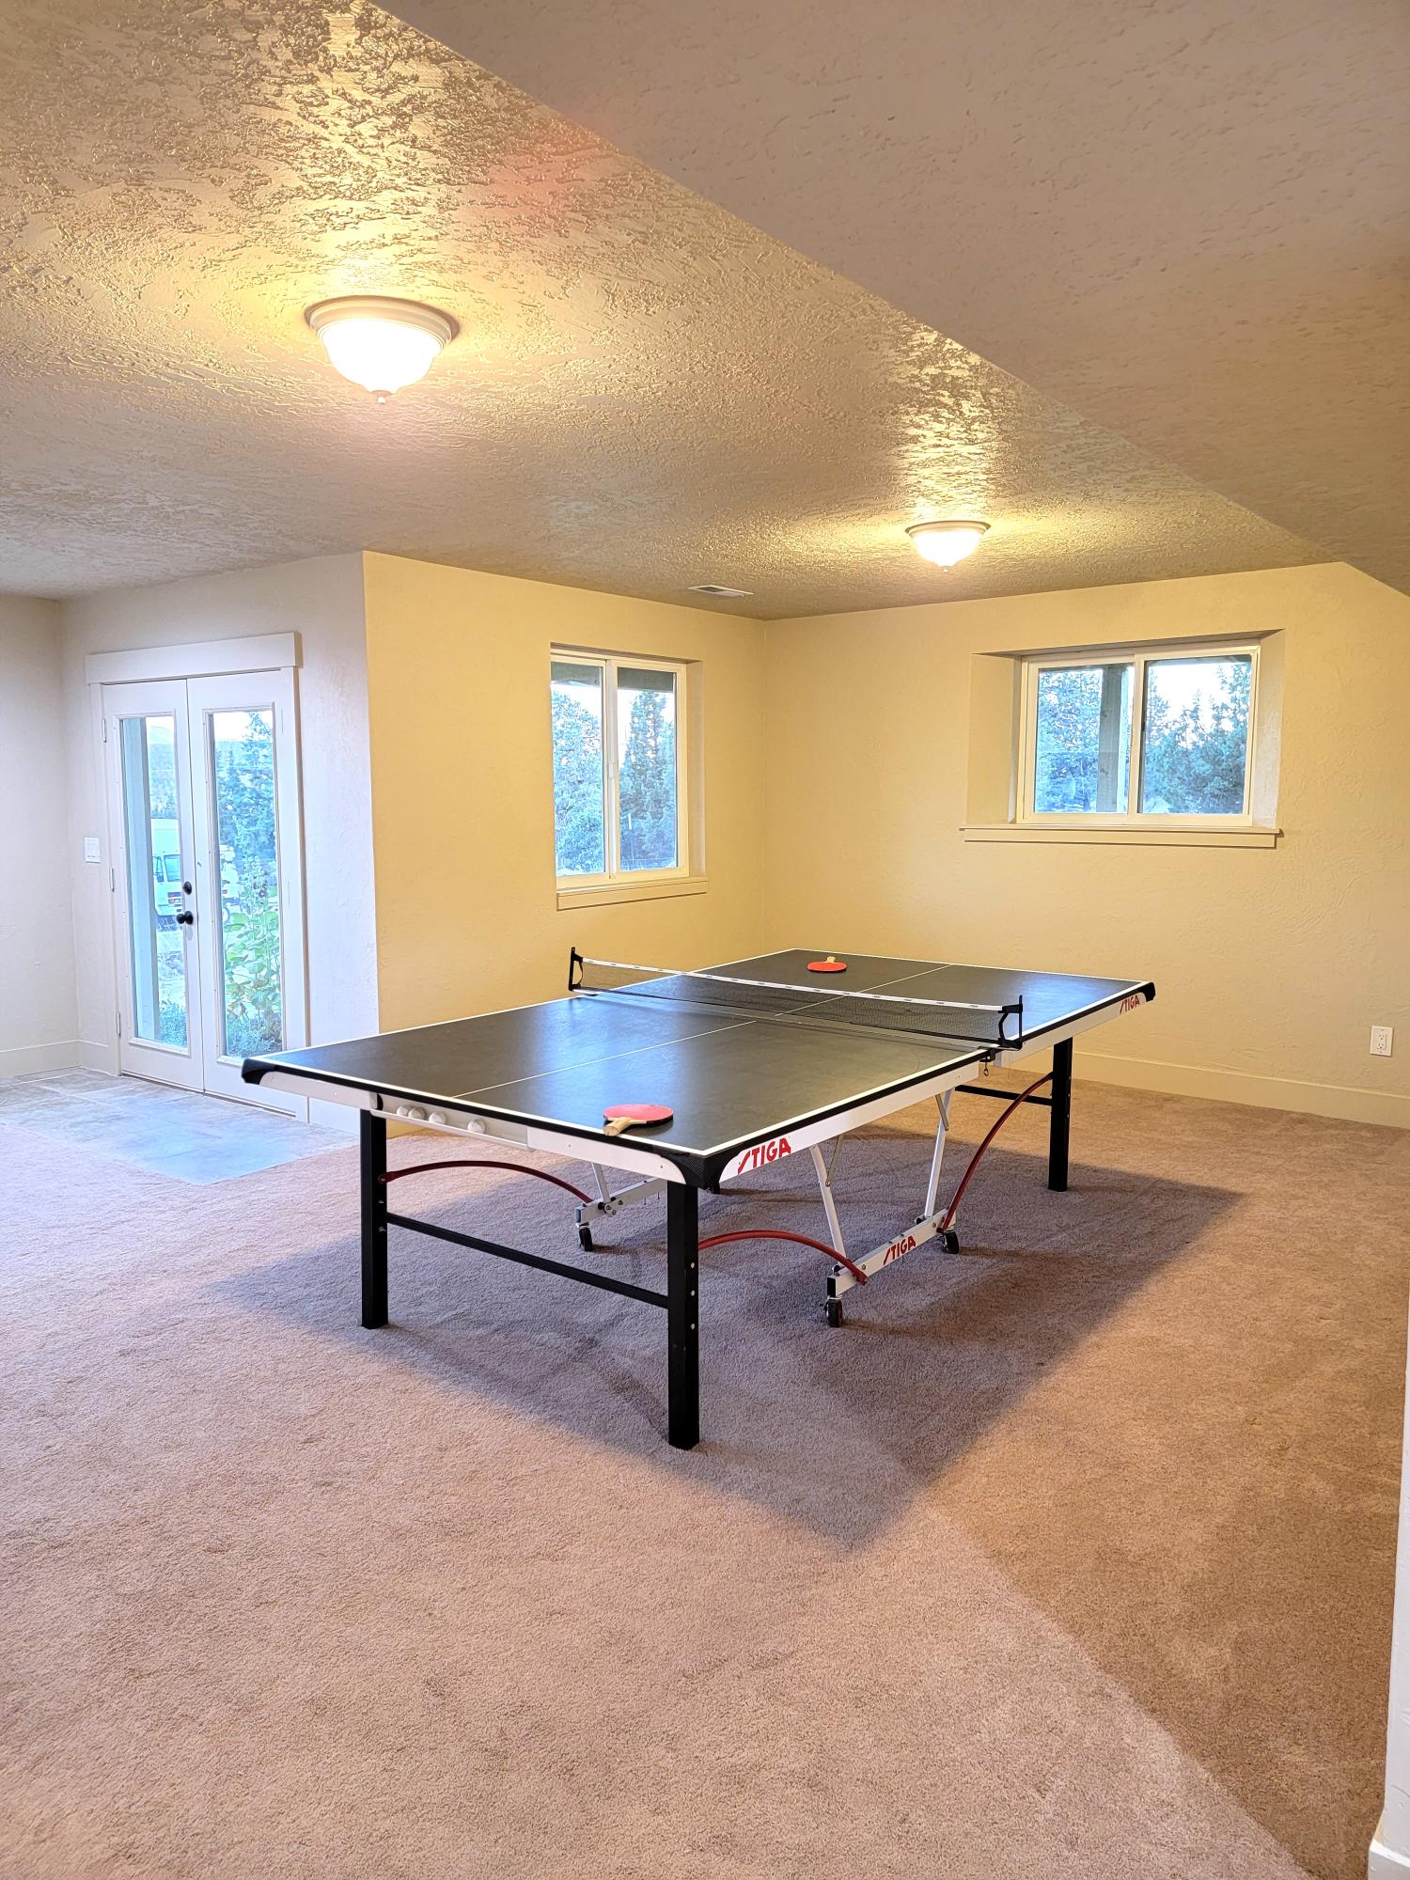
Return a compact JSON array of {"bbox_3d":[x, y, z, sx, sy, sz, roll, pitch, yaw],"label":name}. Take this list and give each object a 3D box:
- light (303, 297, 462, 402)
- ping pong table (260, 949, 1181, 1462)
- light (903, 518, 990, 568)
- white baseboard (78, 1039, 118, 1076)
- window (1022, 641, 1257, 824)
[{"bbox_3d":[-0.638,-1.148,2.599,0.304,0.157,0.304,0,7,0],"label":"light"},{"bbox_3d":[0.204,0.564,4.247,1.690,0.916,2.803,5,9,36],"label":"ping pong table"},{"bbox_3d":[0.883,-1.416,4.739,0.309,0.155,0.309,5,9,36],"label":"light"},{"bbox_3d":[-3.143,0.622,6.747,0.360,0.145,0.018,5,9,35],"label":"white baseboard"},{"bbox_3d":[2.179,-1.024,6.612,1.194,0.891,0.101,5,9,36],"label":"window"}]

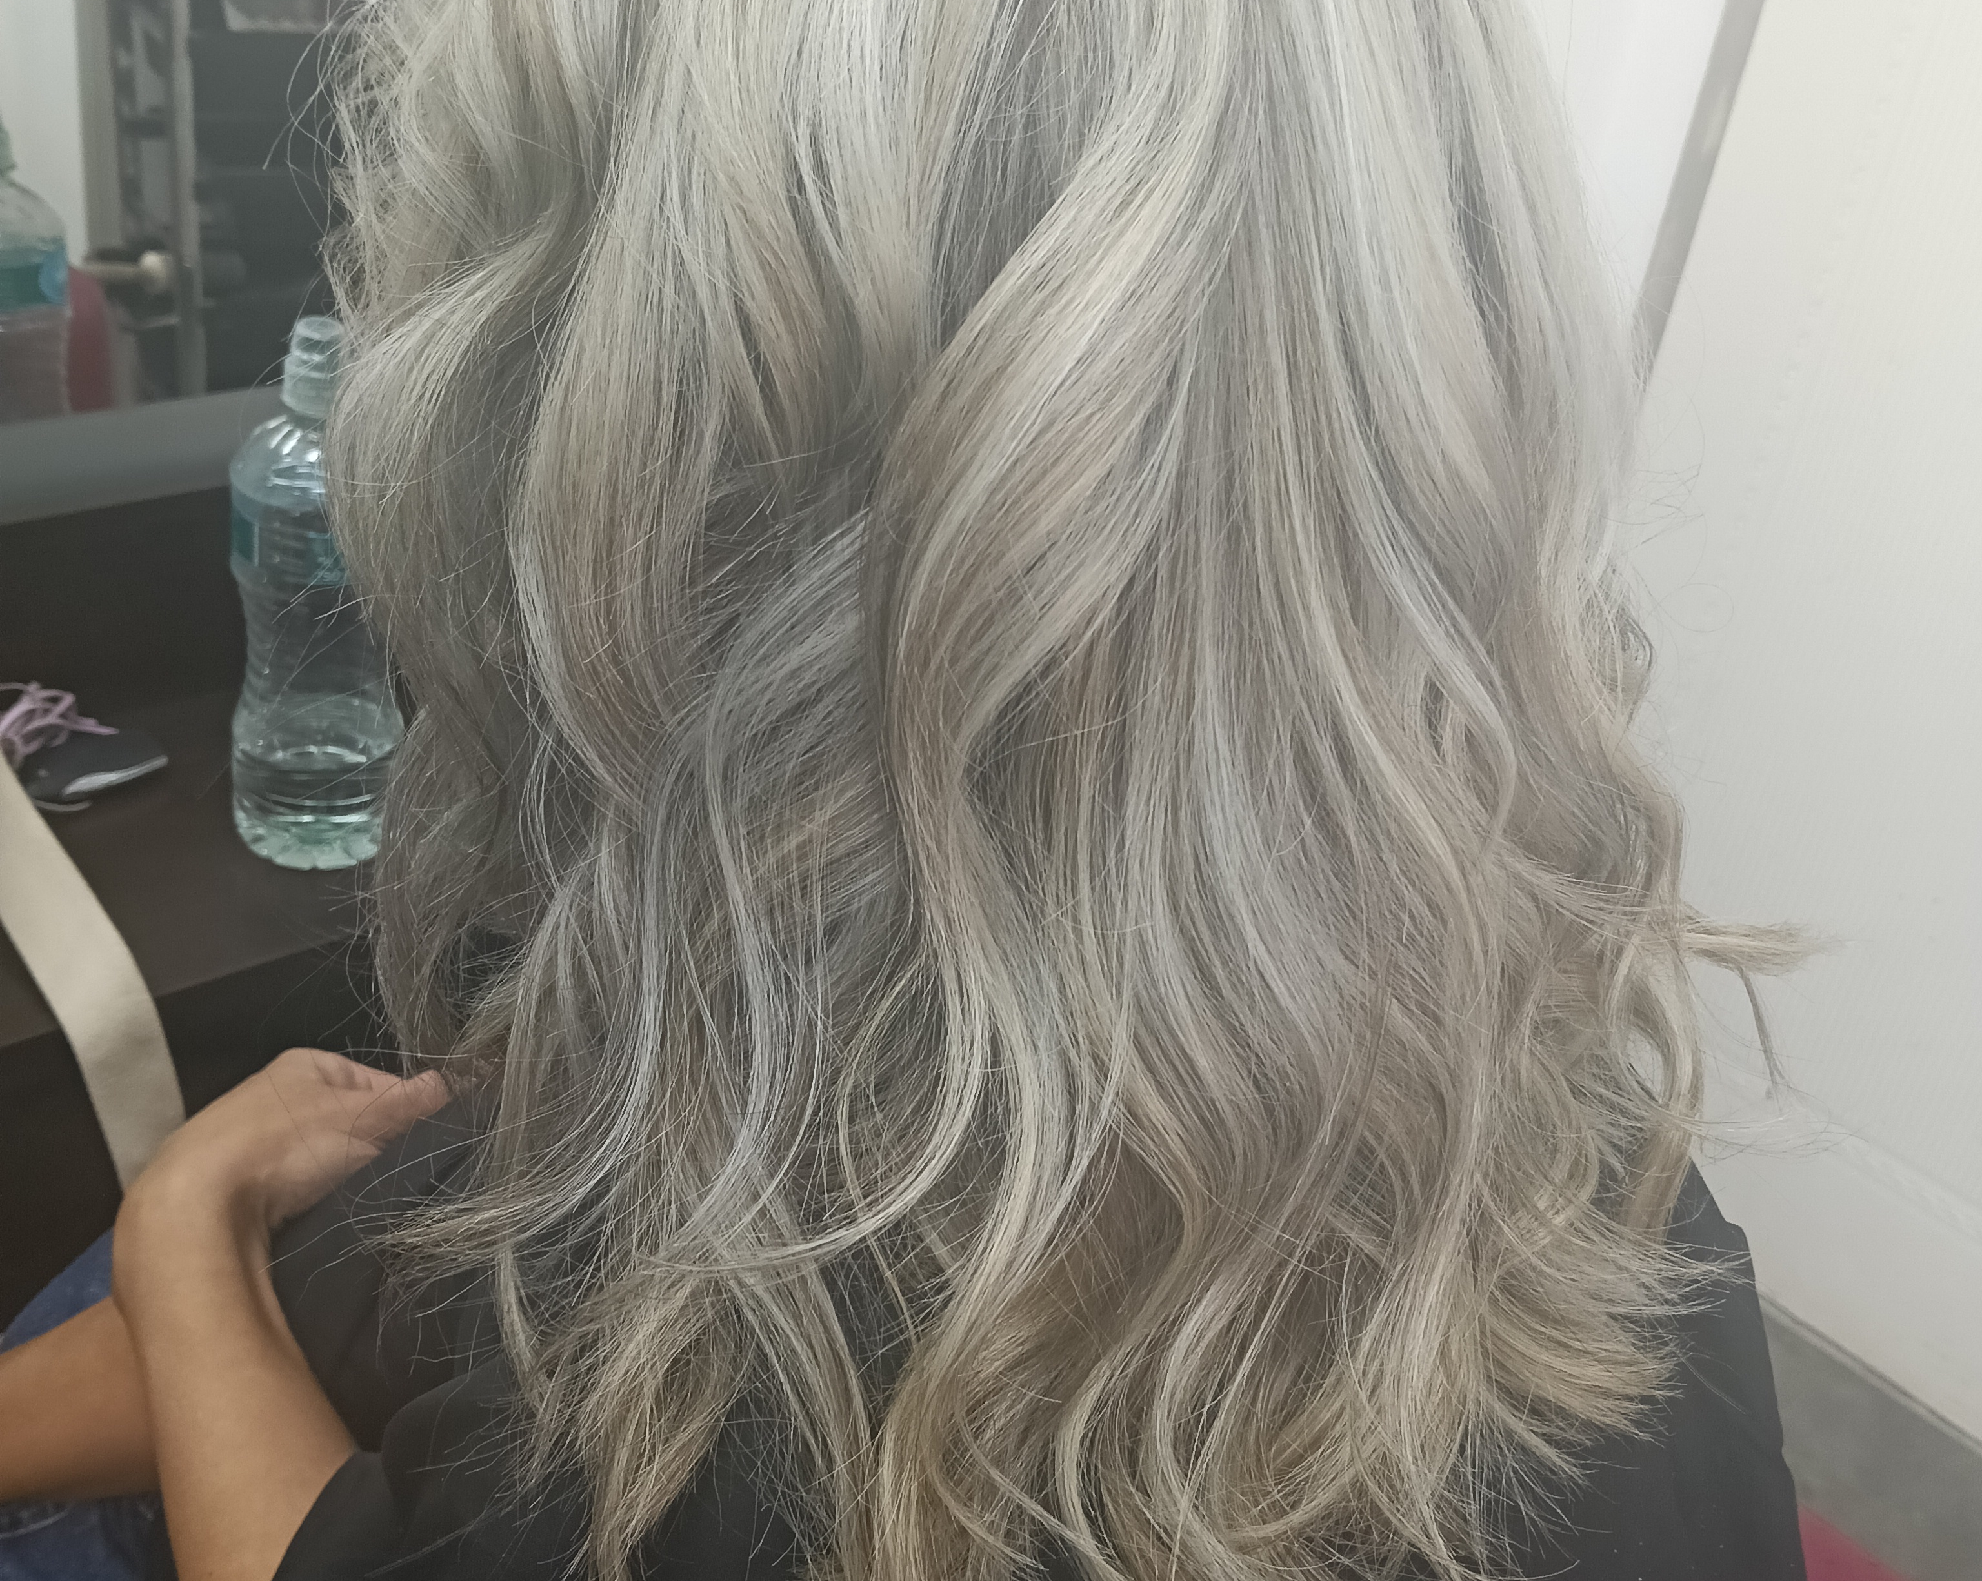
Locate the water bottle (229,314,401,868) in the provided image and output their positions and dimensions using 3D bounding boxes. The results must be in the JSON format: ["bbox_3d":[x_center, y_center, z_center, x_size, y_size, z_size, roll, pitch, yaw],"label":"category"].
[{"bbox_3d":[-0.293,-0.086,0.898,0.074,0.238,0.074,9,26,0],"label":"water bottle"}]

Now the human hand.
[{"bbox_3d":[-0.259,0.136,0.755,0.140,0.075,0.085,-25,6,-13],"label":"human hand"}]

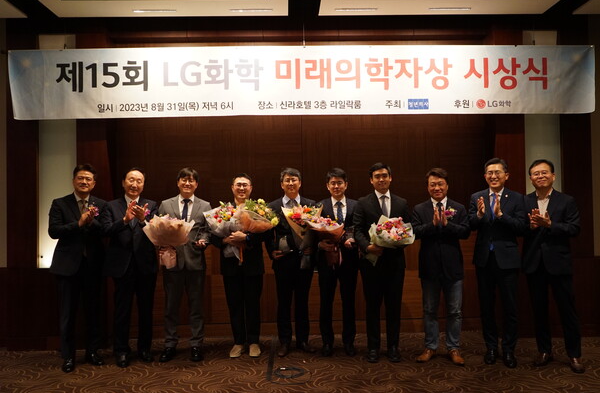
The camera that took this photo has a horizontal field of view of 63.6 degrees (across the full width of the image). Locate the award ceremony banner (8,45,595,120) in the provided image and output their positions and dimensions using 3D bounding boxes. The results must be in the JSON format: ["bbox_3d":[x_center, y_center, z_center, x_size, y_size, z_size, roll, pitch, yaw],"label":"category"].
[{"bbox_3d":[0.043,-1.101,4.650,5.600,0.680,0.050,-1,-1,-2],"label":"award ceremony banner"}]

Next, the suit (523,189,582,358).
[{"bbox_3d":[2.117,0.641,4.072,0.513,1.438,0.440,-2,-2,30],"label":"suit"}]

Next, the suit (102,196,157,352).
[{"bbox_3d":[-1.537,0.704,4.359,0.521,1.431,0.420,0,-2,-23],"label":"suit"}]

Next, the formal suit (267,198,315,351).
[{"bbox_3d":[-0.081,0.703,4.585,0.479,1.423,0.360,-1,-2,-2],"label":"formal suit"}]

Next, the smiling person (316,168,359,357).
[{"bbox_3d":[0.349,0.598,4.557,0.460,1.732,0.380,-1,-1,3],"label":"smiling person"}]

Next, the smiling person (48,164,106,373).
[{"bbox_3d":[-1.931,0.583,4.218,0.530,1.775,0.420,0,-1,-26],"label":"smiling person"}]

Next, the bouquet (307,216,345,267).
[{"bbox_3d":[0.227,0.400,4.300,0.350,0.460,0.320,-1,-1,6],"label":"bouquet"}]

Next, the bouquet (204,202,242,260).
[{"bbox_3d":[-0.675,0.309,4.270,0.360,0.510,0.320,-1,-1,14],"label":"bouquet"}]

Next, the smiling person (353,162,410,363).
[{"bbox_3d":[0.719,0.548,4.268,0.530,1.765,0.420,-1,-1,4],"label":"smiling person"}]

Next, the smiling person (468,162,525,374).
[{"bbox_3d":[1.703,0.547,4.172,0.508,1.781,0.460,-1,-2,22],"label":"smiling person"}]

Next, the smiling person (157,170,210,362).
[{"bbox_3d":[-1.066,0.610,4.463,0.510,1.744,0.420,-1,-1,-5],"label":"smiling person"}]

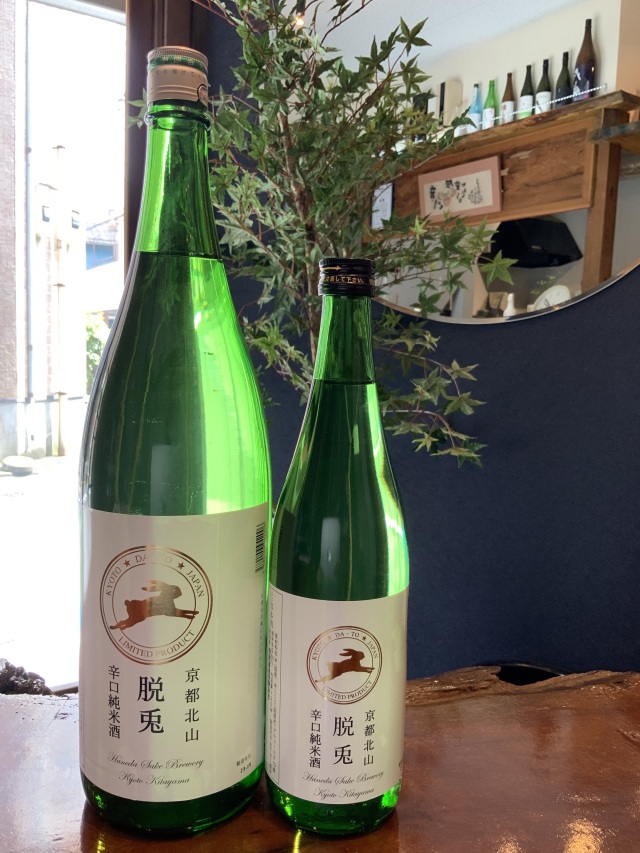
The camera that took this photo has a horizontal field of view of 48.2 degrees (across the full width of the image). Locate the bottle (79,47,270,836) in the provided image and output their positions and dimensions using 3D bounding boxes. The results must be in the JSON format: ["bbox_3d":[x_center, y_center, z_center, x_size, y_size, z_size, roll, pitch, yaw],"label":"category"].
[{"bbox_3d":[-0.079,0.007,0.396,0.104,0.402,0.104,2,5,2],"label":"bottle"}]

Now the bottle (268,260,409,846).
[{"bbox_3d":[0.011,0.061,0.392,0.077,0.298,0.077,1,6,-7],"label":"bottle"}]

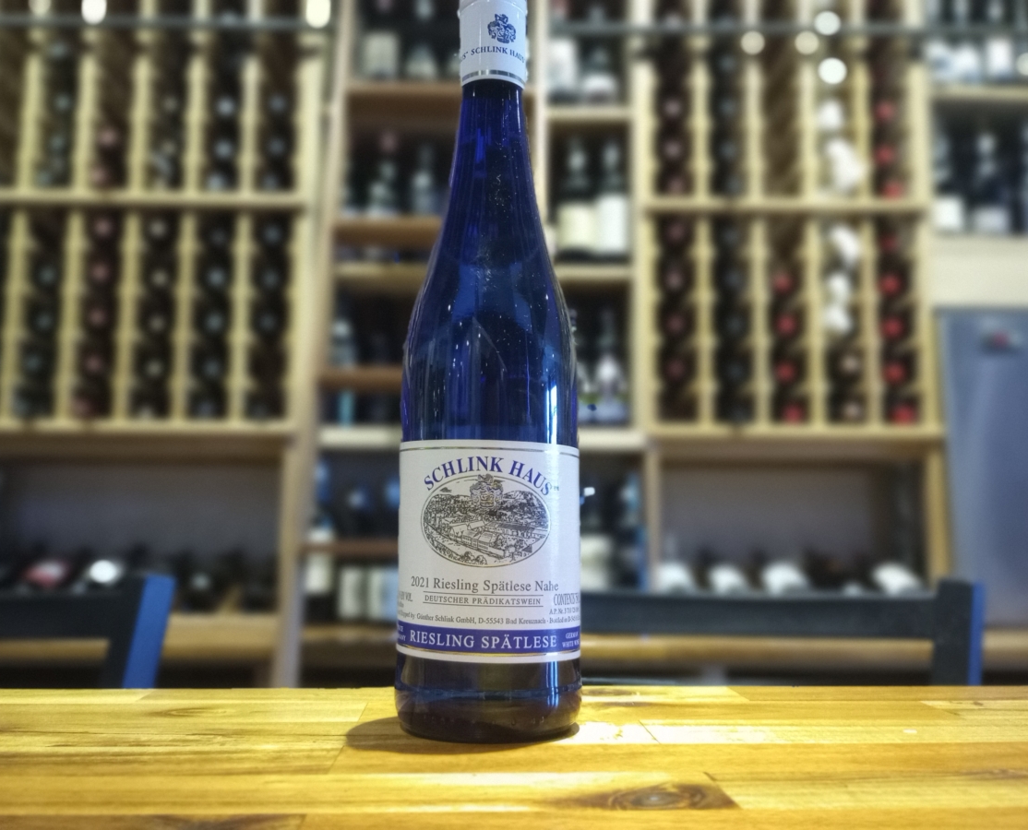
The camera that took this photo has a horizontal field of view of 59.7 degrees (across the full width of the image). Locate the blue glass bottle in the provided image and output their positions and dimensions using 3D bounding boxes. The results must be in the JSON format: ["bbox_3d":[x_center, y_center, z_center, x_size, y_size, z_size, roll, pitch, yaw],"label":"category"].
[{"bbox_3d":[-0.010,-0.036,0.390,0.077,0.331,0.077,0,-7,1],"label":"blue glass bottle"}]

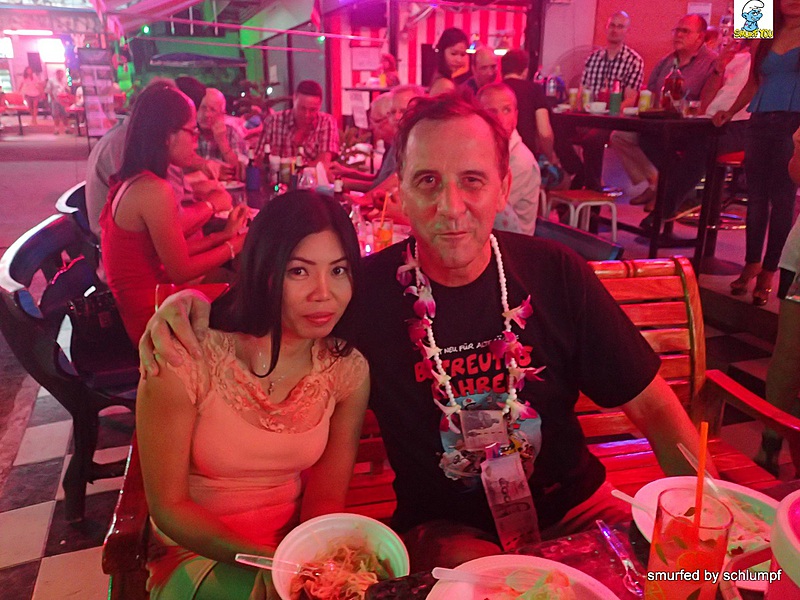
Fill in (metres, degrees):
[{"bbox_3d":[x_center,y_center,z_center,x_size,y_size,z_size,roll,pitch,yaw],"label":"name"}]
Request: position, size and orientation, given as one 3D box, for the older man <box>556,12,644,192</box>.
[{"bbox_3d":[1.351,-1.290,4.412,0.520,1.280,0.750,7,21,23],"label":"older man"}]

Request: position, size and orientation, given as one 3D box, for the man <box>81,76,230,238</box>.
[{"bbox_3d":[-0.835,-0.215,2.694,0.750,1.320,0.500,-9,21,-22],"label":"man"}]

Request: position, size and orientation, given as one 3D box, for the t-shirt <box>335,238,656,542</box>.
[{"bbox_3d":[0.143,0.150,1.166,0.580,0.580,0.310,-8,19,-2],"label":"t-shirt"}]

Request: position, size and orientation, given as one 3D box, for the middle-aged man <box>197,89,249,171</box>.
[{"bbox_3d":[-0.963,-0.557,3.739,0.500,1.280,0.750,-7,20,-17],"label":"middle-aged man"}]

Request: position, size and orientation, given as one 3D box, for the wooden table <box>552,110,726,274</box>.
[{"bbox_3d":[1.295,-0.665,3.963,0.580,0.900,0.950,-9,21,-22],"label":"wooden table"}]

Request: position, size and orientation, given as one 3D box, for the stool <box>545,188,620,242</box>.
[{"bbox_3d":[1.071,-0.386,3.815,0.330,0.470,0.330,-12,22,-28],"label":"stool"}]

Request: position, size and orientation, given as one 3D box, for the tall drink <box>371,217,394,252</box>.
[{"bbox_3d":[-0.061,-0.204,2.206,0.070,0.130,0.070,-1,19,0],"label":"tall drink"}]

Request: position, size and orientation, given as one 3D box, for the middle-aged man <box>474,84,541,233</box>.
[{"bbox_3d":[0.293,-0.292,2.888,0.750,1.290,0.480,-11,22,-26],"label":"middle-aged man"}]

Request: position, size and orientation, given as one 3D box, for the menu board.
[{"bbox_3d":[-4.002,-2.686,8.564,0.500,1.220,0.100,-10,21,-23],"label":"menu board"}]

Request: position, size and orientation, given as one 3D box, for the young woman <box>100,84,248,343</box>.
[{"bbox_3d":[-0.591,-0.022,2.159,0.680,1.300,0.450,-9,21,-20],"label":"young woman"}]

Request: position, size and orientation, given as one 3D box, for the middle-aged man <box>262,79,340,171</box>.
[{"bbox_3d":[-0.463,-0.577,3.736,0.520,1.300,0.780,-5,20,-11],"label":"middle-aged man"}]

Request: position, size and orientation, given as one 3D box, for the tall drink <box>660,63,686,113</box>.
[{"bbox_3d":[1.524,-1.184,3.645,0.100,0.280,0.100,7,21,22],"label":"tall drink"}]

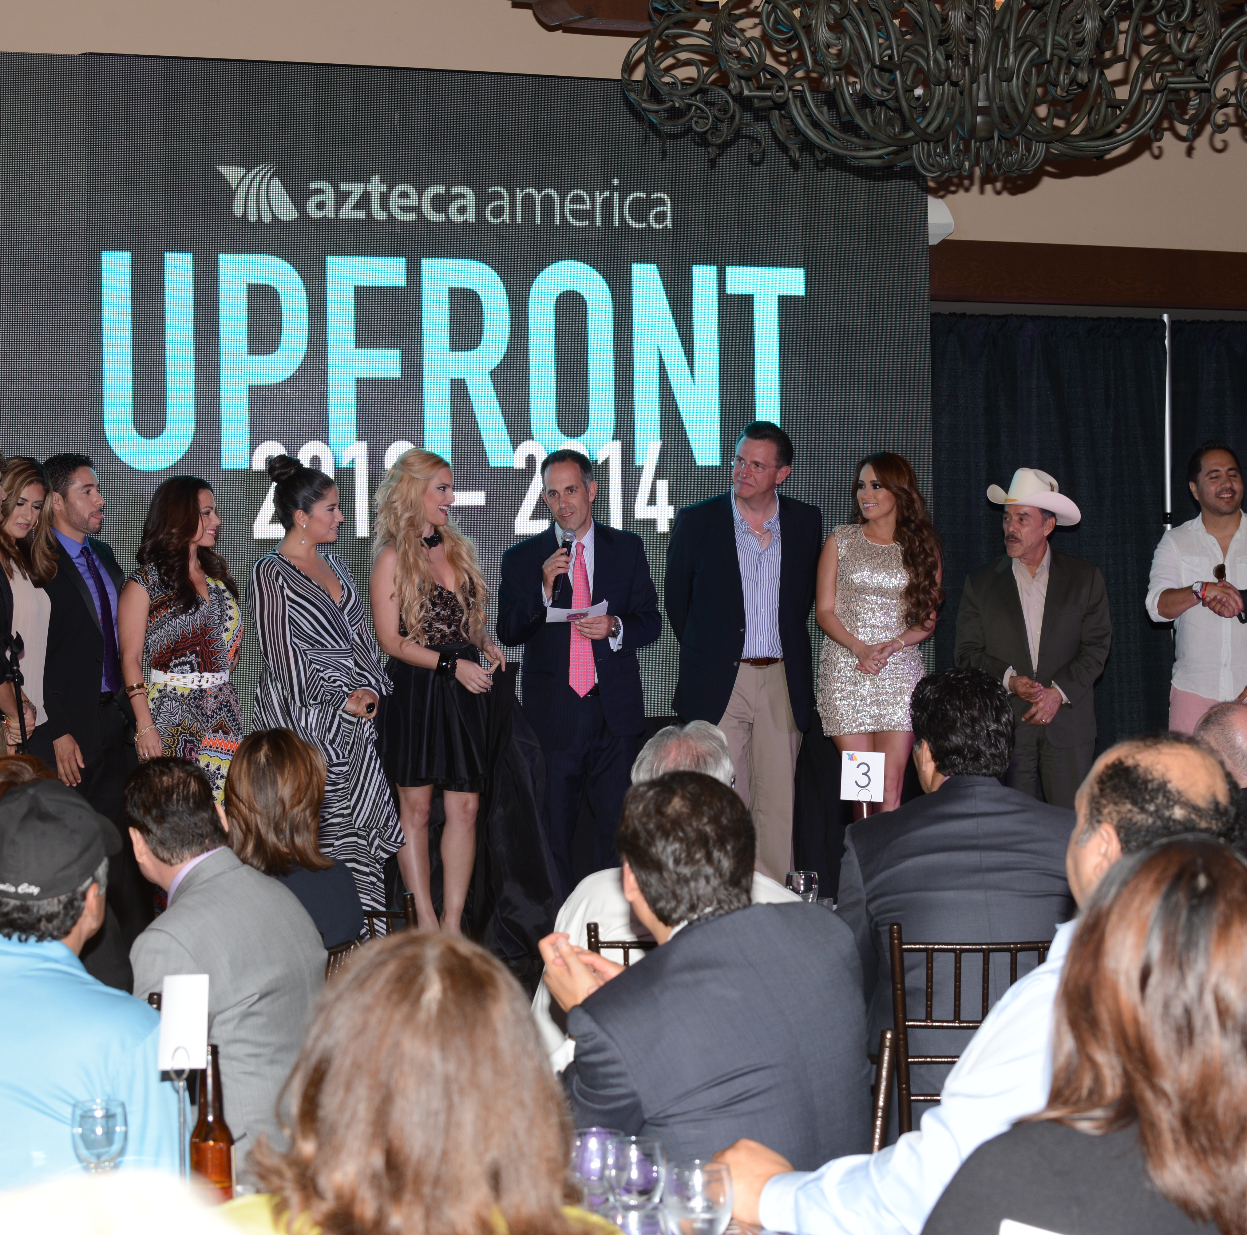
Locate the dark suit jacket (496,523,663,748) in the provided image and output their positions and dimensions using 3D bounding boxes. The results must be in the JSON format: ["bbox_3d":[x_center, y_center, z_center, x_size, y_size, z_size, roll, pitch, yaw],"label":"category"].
[{"bbox_3d":[-0.142,0.057,11.750,0.545,0.740,0.340,-1,1,2],"label":"dark suit jacket"}]

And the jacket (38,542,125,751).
[{"bbox_3d":[-1.747,0.103,11.400,0.310,0.730,0.480,0,1,40],"label":"jacket"}]

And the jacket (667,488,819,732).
[{"bbox_3d":[0.383,-0.019,11.550,0.540,0.770,0.310,-2,1,-22],"label":"jacket"}]

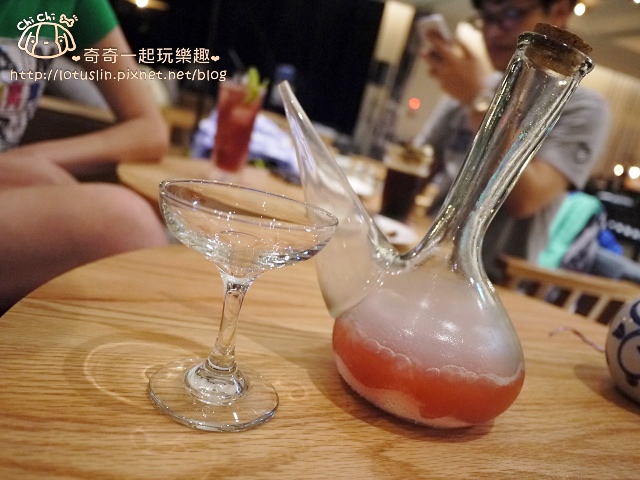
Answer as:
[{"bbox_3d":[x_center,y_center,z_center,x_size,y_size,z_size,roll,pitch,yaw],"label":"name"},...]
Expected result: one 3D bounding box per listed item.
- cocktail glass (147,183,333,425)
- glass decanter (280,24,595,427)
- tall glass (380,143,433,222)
[{"bbox_3d":[-0.047,0.033,0.280,0.092,0.110,0.092,13,13,0],"label":"cocktail glass"},{"bbox_3d":[0.050,-0.013,0.297,0.176,0.231,0.114,13,13,0],"label":"glass decanter"},{"bbox_3d":[0.166,-0.109,1.014,0.086,0.136,0.086,13,13,0],"label":"tall glass"}]

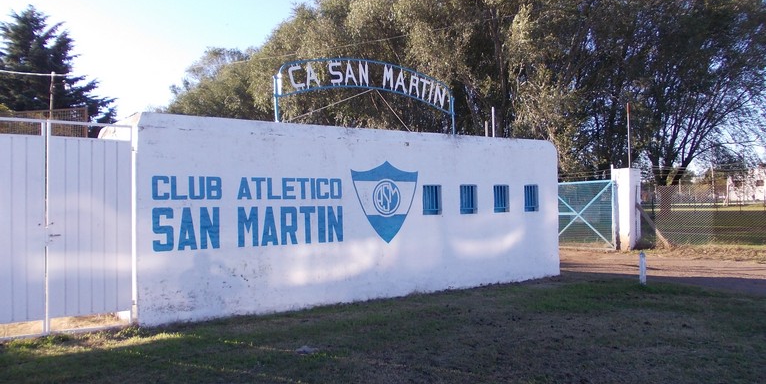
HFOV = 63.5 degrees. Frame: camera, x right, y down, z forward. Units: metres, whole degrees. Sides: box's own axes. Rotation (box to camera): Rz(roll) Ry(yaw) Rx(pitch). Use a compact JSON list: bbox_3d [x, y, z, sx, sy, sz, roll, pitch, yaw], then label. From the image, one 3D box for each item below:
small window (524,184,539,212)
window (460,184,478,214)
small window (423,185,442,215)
[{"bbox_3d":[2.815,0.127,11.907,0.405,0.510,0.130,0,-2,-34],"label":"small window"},{"bbox_3d":[1.488,0.137,11.001,0.405,0.510,0.130,0,-2,-34],"label":"window"},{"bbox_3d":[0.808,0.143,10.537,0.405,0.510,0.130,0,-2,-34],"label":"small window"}]

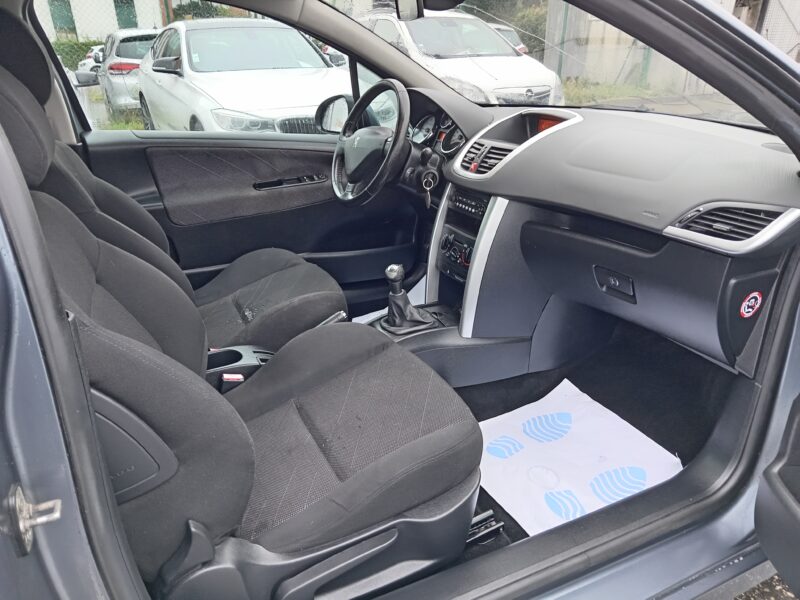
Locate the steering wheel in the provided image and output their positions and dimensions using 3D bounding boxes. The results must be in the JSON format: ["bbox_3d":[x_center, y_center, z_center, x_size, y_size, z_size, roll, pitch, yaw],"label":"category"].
[{"bbox_3d":[-0.075,-0.456,1.705,0.105,0.377,0.377,17,11,-31],"label":"steering wheel"}]

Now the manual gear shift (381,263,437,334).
[{"bbox_3d":[0.025,-0.013,1.506,0.145,0.180,0.105,-9,23,-24],"label":"manual gear shift"}]

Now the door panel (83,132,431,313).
[{"bbox_3d":[-0.403,-0.286,1.982,1.120,0.610,0.130,-9,23,-24],"label":"door panel"}]

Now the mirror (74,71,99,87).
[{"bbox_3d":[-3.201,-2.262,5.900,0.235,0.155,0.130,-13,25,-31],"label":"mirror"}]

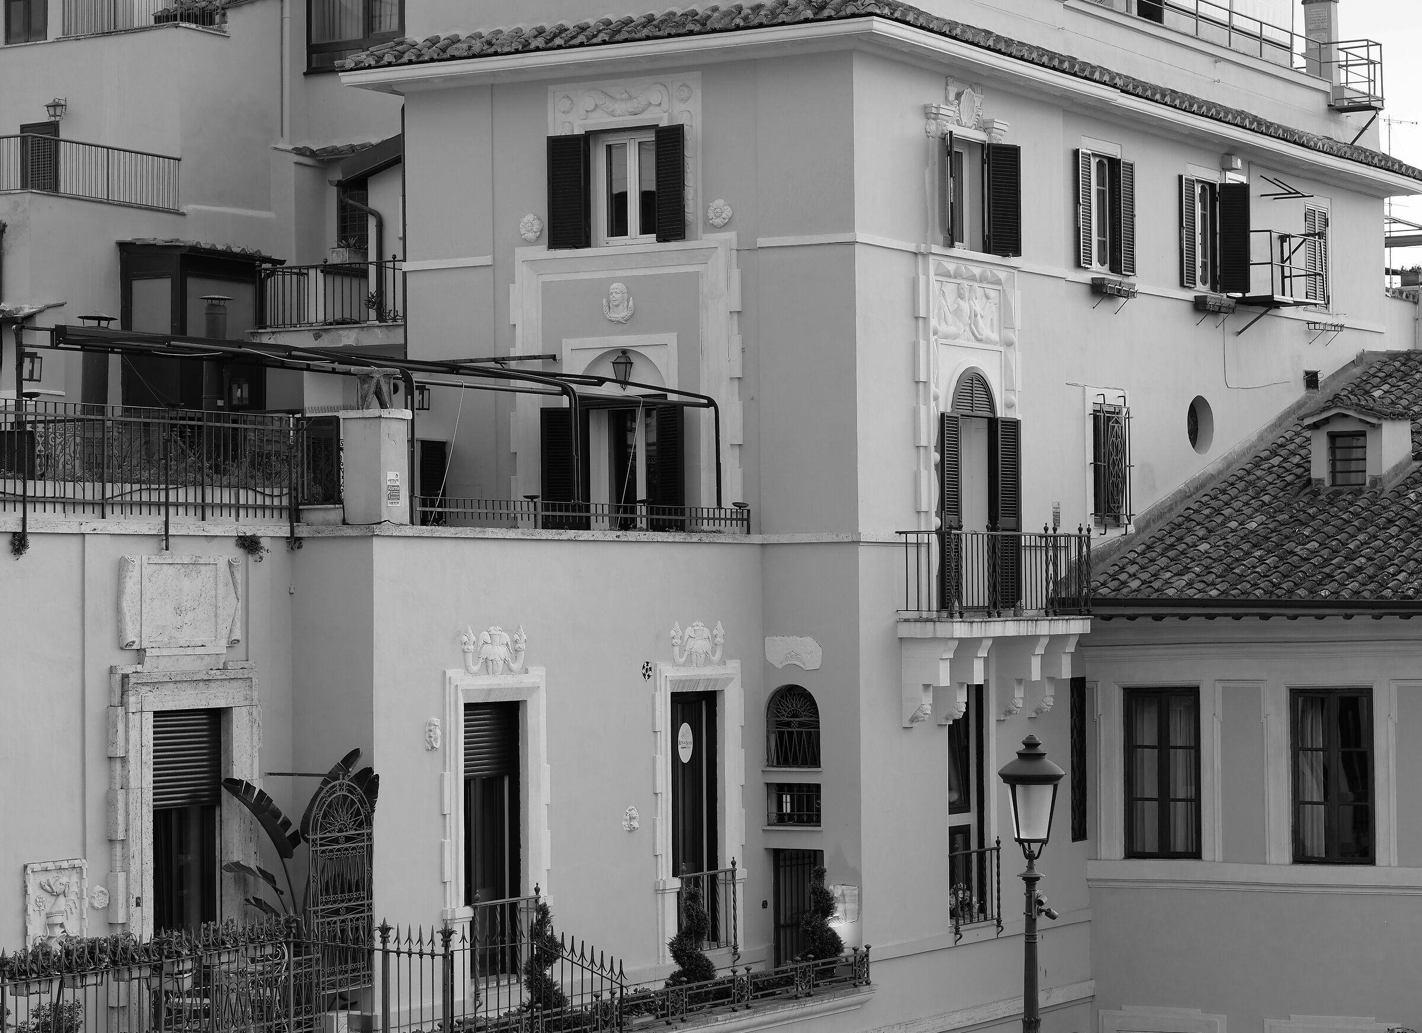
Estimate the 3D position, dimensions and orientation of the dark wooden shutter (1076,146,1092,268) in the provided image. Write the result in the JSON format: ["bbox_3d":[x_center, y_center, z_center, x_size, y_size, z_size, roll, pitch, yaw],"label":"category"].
[{"bbox_3d":[5.293,-4.341,49.914,0.045,1.657,0.522,-1,-2,27],"label":"dark wooden shutter"}]

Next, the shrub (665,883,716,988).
[{"bbox_3d":[-0.246,5.080,42.332,0.570,1.330,0.570,-1,-1,0],"label":"shrub"}]

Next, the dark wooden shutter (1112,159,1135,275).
[{"bbox_3d":[6.057,-4.339,51.223,0.045,1.667,0.512,-1,-2,33],"label":"dark wooden shutter"}]

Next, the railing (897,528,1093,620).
[{"bbox_3d":[3.888,0.761,47.634,0.759,1.190,4.363,-1,-2,31],"label":"railing"}]

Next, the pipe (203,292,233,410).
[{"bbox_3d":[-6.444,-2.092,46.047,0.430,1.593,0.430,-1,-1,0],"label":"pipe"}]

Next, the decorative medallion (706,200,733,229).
[{"bbox_3d":[0.108,-3.948,46.075,0.350,0.377,0.100,-1,-2,31],"label":"decorative medallion"}]

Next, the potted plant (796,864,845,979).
[{"bbox_3d":[1.357,5.024,43.591,0.573,1.433,0.573,-1,-1,0],"label":"potted plant"}]

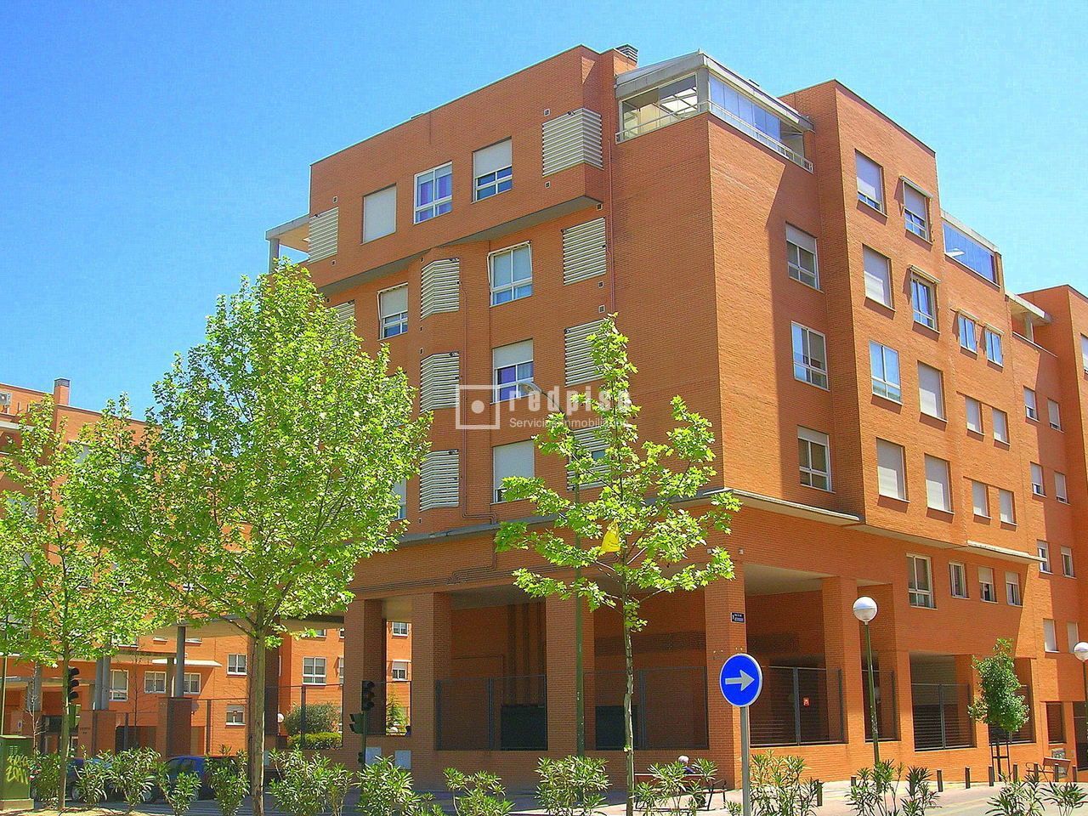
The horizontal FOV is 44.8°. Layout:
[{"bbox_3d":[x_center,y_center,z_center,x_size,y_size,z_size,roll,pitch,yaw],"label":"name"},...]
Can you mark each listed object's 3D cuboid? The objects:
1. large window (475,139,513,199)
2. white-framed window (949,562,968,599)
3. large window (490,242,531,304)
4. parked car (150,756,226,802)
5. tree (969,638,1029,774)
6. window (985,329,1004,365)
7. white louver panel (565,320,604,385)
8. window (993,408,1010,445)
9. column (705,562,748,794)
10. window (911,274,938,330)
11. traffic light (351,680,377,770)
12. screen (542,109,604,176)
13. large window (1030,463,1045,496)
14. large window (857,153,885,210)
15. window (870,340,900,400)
[{"bbox_3d":[-1.473,-7.052,39.584,1.580,1.640,0.170,-12,-17,40],"label":"large window"},{"bbox_3d":[13.462,5.640,43.102,0.180,1.137,1.182,-12,-18,40],"label":"white-framed window"},{"bbox_3d":[-0.897,-3.983,39.767,1.640,1.650,0.160,-12,-18,40],"label":"large window"},{"bbox_3d":[-11.190,11.761,42.208,3.800,1.400,1.650,-12,-17,40],"label":"parked car"},{"bbox_3d":[14.526,9.668,42.213,1.875,4.465,1.875,-12,-18,40],"label":"tree"},{"bbox_3d":[16.496,-2.239,48.667,0.160,1.270,1.430,-12,-18,40],"label":"window"},{"bbox_3d":[1.157,-1.527,36.827,1.480,1.680,0.120,-12,-18,40],"label":"white louver panel"},{"bbox_3d":[16.507,0.674,47.950,0.160,1.190,1.430,-12,-18,40],"label":"window"},{"bbox_3d":[4.557,6.589,32.797,0.700,5.400,0.740,-12,-18,40],"label":"column"},{"bbox_3d":[12.520,-3.437,43.484,0.158,1.636,1.792,-12,-18,40],"label":"window"},{"bbox_3d":[-4.430,8.235,32.288,0.400,3.050,0.480,-12,-18,39],"label":"traffic light"},{"bbox_3d":[0.827,-7.568,38.336,1.601,1.667,0.860,-12,-18,40],"label":"screen"},{"bbox_3d":[18.749,2.756,50.251,0.160,1.150,1.200,-12,-17,40],"label":"large window"},{"bbox_3d":[10.106,-6.950,41.064,0.180,1.701,1.817,-12,-18,40],"label":"large window"},{"bbox_3d":[10.433,-1.076,40.456,0.158,1.685,1.853,-12,-18,40],"label":"window"}]

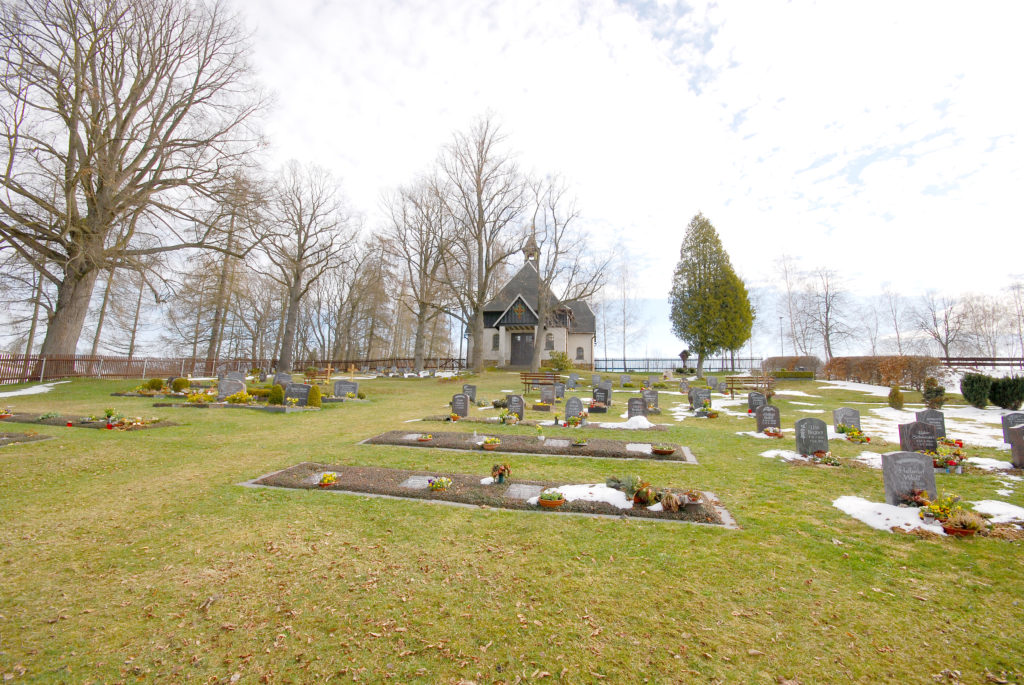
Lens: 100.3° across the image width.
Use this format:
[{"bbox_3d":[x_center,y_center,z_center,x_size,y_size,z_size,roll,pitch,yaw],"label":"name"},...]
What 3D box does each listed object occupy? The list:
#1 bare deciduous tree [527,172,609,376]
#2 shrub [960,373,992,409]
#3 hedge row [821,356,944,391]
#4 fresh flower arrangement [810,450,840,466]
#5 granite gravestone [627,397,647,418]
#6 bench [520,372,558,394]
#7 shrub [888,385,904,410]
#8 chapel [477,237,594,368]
[{"bbox_3d":[4.065,-4.653,31.234,5.800,13.600,5.800,0,-6,12],"label":"bare deciduous tree"},{"bbox_3d":[13.847,1.407,12.764,0.680,1.060,0.680,-1,-7,13],"label":"shrub"},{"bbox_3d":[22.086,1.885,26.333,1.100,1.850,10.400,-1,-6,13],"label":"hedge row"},{"bbox_3d":[4.955,1.828,6.760,0.390,0.170,0.290,-1,-7,13],"label":"fresh flower arrangement"},{"bbox_3d":[3.361,1.809,11.433,0.470,0.640,0.140,0,-8,11],"label":"granite gravestone"},{"bbox_3d":[1.335,1.873,19.392,1.780,0.950,0.600,0,-8,14],"label":"bench"},{"bbox_3d":[15.582,2.221,17.351,0.470,0.950,0.470,0,-6,12],"label":"shrub"},{"bbox_3d":[2.103,-3.428,38.661,10.700,12.000,10.800,0,-6,11],"label":"chapel"}]

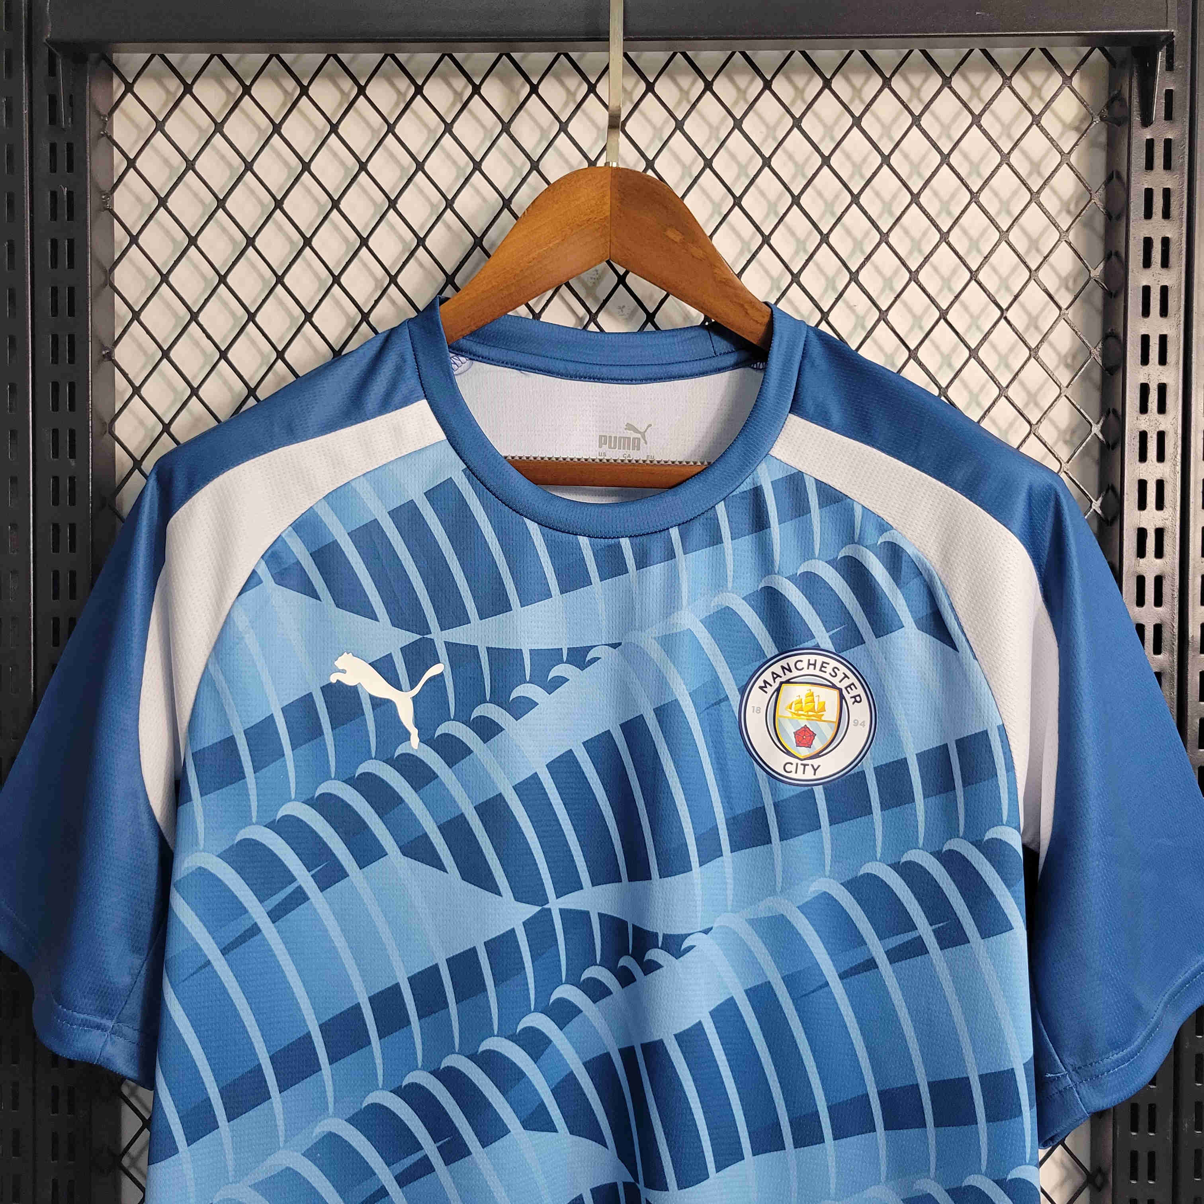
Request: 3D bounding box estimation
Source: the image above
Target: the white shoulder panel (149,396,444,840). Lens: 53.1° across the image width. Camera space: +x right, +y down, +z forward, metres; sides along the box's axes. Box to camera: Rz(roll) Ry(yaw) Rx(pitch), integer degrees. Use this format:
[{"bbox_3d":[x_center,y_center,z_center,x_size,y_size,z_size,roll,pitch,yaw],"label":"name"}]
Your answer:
[{"bbox_3d":[-0.172,0.011,0.677,0.171,0.248,0.075,0,2,0],"label":"white shoulder panel"}]

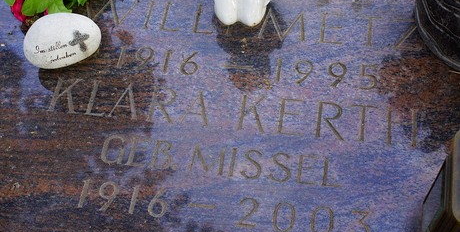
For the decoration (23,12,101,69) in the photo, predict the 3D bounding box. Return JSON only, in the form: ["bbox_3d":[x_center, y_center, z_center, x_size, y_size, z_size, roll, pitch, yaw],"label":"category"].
[{"bbox_3d":[-0.242,-0.108,0.957,0.115,0.078,0.076,-16,61,-4],"label":"decoration"}]

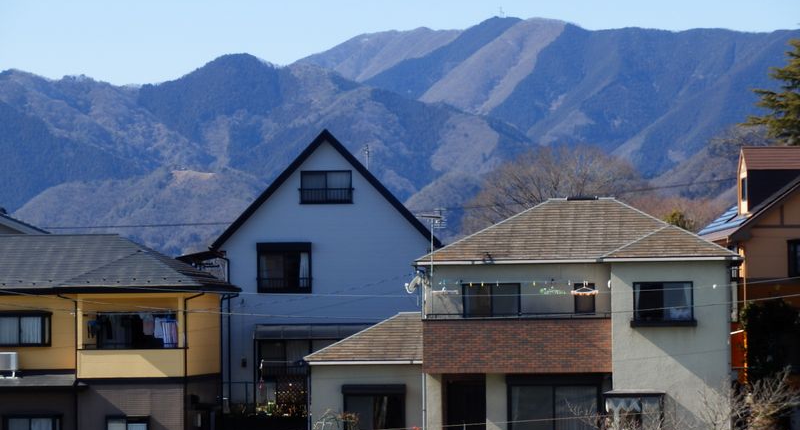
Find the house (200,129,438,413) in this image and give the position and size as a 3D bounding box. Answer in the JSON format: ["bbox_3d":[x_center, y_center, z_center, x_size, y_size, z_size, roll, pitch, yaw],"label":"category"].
[{"bbox_3d":[-2.420,1.800,105.000,7.400,9.050,9.300,-1,0,-1],"label":"house"}]

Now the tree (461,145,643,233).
[{"bbox_3d":[9.000,0.750,190.000,10.800,9.800,10.500,-1,0,0],"label":"tree"}]

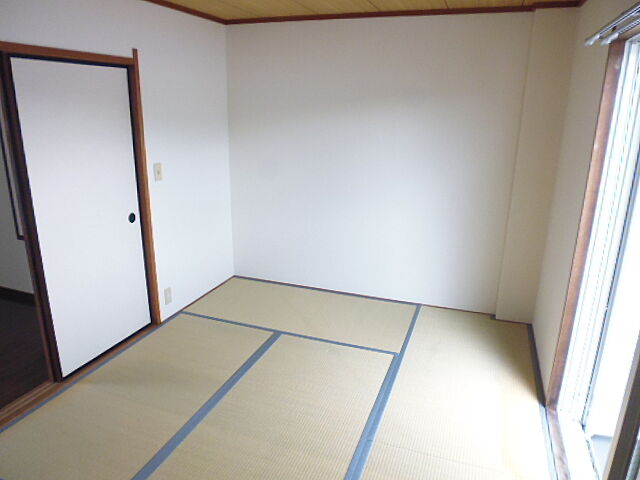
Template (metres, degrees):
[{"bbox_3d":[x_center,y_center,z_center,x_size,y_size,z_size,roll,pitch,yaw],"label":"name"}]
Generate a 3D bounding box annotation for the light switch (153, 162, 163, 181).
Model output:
[{"bbox_3d":[-1.130,-0.476,3.114,0.012,0.120,0.072,7,17,19],"label":"light switch"}]

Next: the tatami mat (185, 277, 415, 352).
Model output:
[{"bbox_3d":[-0.148,0.582,3.618,1.735,0.045,0.850,7,17,19],"label":"tatami mat"}]

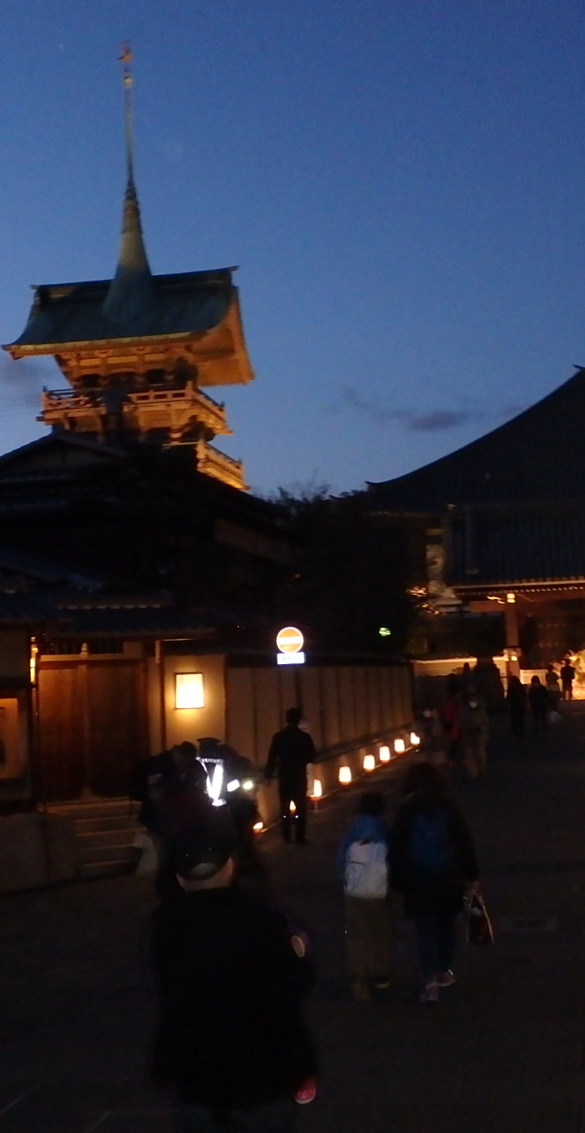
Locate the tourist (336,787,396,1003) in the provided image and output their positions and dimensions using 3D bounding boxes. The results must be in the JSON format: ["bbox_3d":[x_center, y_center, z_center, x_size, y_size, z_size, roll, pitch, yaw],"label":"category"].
[{"bbox_3d":[0.489,2.215,10.000,0.380,1.380,0.400,-3,-7,11],"label":"tourist"}]

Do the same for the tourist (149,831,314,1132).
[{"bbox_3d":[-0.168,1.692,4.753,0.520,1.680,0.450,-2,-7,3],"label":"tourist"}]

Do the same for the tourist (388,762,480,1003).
[{"bbox_3d":[0.954,2.117,9.950,0.600,1.600,0.450,-4,-6,11],"label":"tourist"}]

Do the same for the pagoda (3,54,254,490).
[{"bbox_3d":[-7.940,-9.146,74.179,11.000,35.500,10.500,-3,-7,10],"label":"pagoda"}]

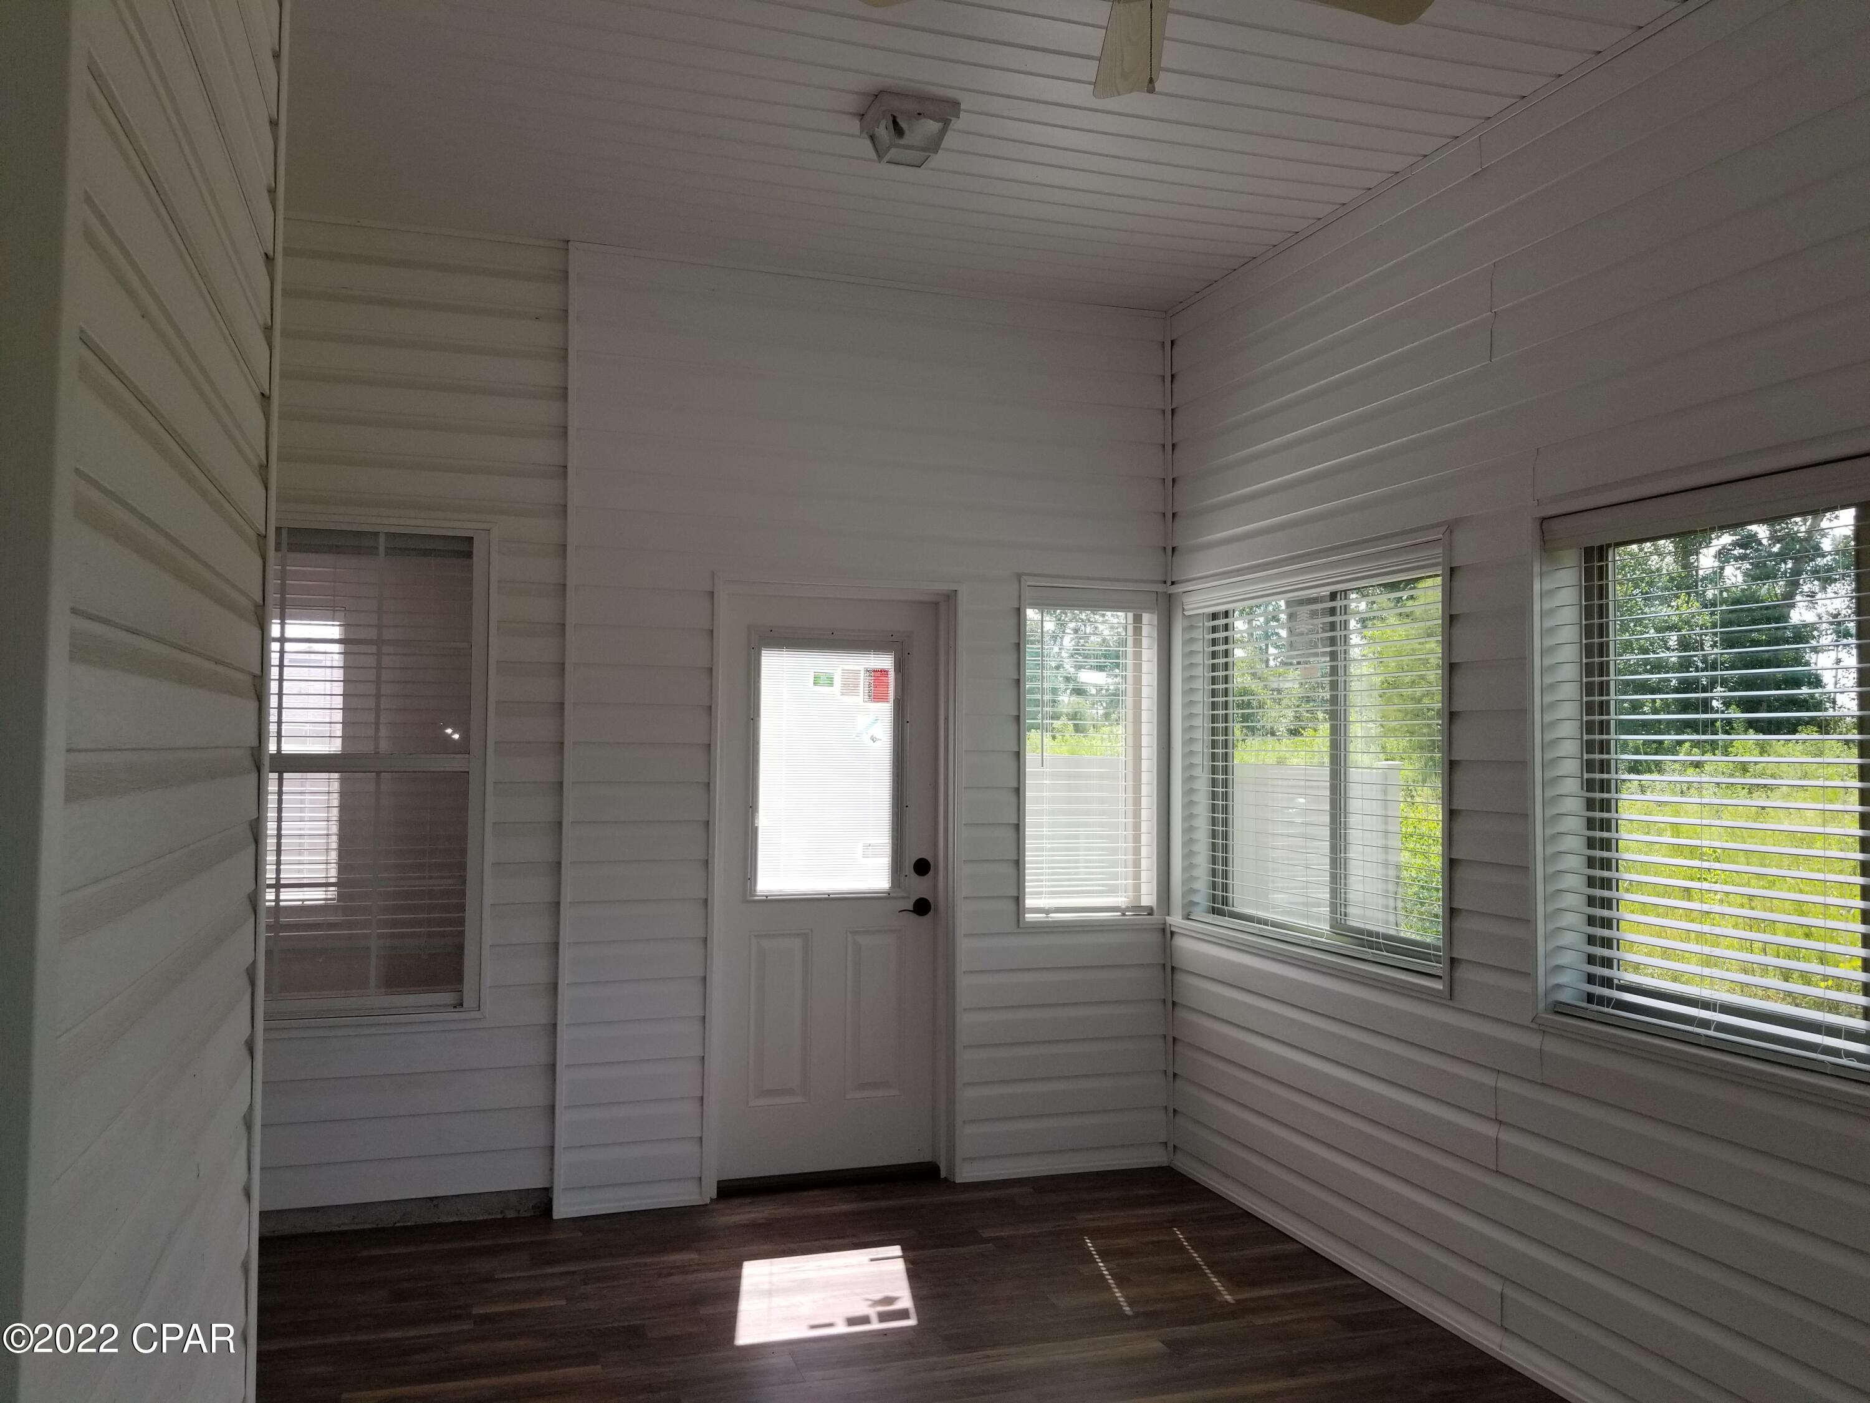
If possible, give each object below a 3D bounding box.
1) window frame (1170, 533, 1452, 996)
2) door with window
[{"bbox_3d":[1.143,0.180,4.452,0.100,1.254,1.529,1,-2,-19],"label":"window frame"},{"bbox_3d":[-0.370,0.617,4.846,0.785,1.979,0.050,1,-2,-19],"label":"door with window"}]

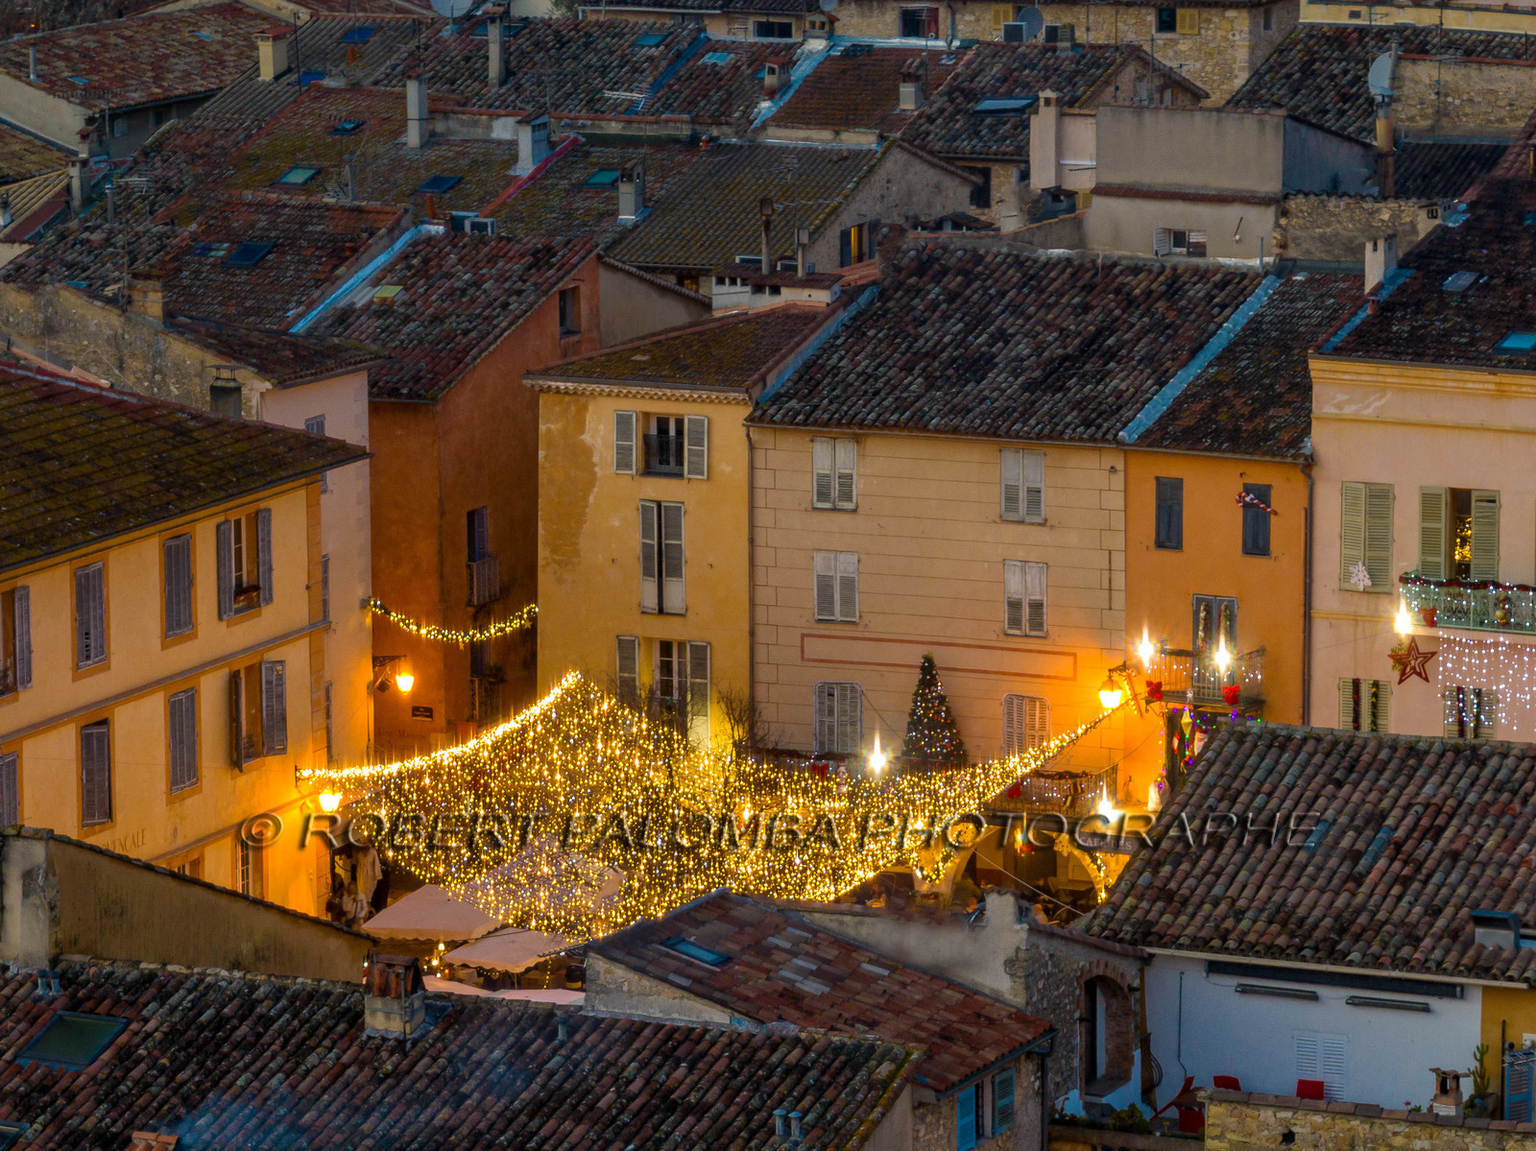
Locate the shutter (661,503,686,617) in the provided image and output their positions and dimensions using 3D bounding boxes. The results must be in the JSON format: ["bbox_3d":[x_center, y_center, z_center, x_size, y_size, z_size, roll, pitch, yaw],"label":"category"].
[{"bbox_3d":[-1.980,-0.340,148.065,0.488,2.371,0.050,2,11,10],"label":"shutter"}]

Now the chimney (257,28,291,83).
[{"bbox_3d":[-13.984,-14.743,202.000,0.618,1.383,1.050,4,11,23],"label":"chimney"}]

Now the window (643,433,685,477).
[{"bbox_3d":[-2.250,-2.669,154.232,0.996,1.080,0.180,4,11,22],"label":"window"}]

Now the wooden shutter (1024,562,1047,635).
[{"bbox_3d":[5.520,0.481,146.816,0.464,1.542,0.050,4,11,23],"label":"wooden shutter"}]

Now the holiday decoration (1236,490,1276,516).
[{"bbox_3d":[10.180,-1.526,148.846,0.896,0.546,0.080,5,12,25],"label":"holiday decoration"}]

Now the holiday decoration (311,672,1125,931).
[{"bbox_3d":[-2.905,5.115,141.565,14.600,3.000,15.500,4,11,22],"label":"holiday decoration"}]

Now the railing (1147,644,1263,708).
[{"bbox_3d":[8.892,2.080,145.015,2.208,0.958,0.950,5,12,27],"label":"railing"}]

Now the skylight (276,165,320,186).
[{"bbox_3d":[-12.993,-11.079,198.000,0.800,0.120,1.130,6,30,29],"label":"skylight"}]

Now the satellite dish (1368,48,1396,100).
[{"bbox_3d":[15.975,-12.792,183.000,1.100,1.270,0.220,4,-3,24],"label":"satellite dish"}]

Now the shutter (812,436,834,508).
[{"bbox_3d":[1.164,-2.123,148.212,0.473,1.466,0.050,4,11,23],"label":"shutter"}]

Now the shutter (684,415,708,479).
[{"bbox_3d":[-1.532,-2.756,153.715,0.559,1.384,0.050,3,11,19],"label":"shutter"}]

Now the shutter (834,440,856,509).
[{"bbox_3d":[1.584,-2.062,146.397,0.482,1.500,0.050,4,12,20],"label":"shutter"}]

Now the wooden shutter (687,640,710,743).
[{"bbox_3d":[-1.445,2.499,150.223,0.500,2.217,0.050,4,11,24],"label":"wooden shutter"}]

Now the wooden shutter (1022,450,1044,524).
[{"bbox_3d":[5.396,-1.796,145.039,0.448,1.505,0.050,4,12,20],"label":"wooden shutter"}]

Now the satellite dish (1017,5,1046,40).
[{"bbox_3d":[7.474,-15.712,203.000,0.840,0.940,0.180,6,-2,30],"label":"satellite dish"}]

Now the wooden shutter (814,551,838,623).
[{"bbox_3d":[1.183,0.228,146.994,0.485,1.486,0.050,4,12,20],"label":"wooden shutter"}]

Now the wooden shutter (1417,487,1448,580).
[{"bbox_3d":[13.220,-0.579,142.042,0.565,2.391,0.050,5,12,24],"label":"wooden shutter"}]

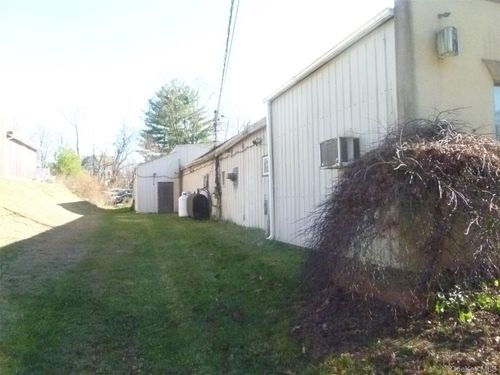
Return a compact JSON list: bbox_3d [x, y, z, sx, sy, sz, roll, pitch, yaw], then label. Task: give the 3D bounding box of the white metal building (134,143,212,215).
[{"bbox_3d":[-5.561,-0.528,28.608,4.798,4.381,5.000,-1,-1,-16],"label":"white metal building"}]

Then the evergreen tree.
[{"bbox_3d":[-8.476,-5.089,46.851,8.484,14.583,8.484,-1,-1,0],"label":"evergreen tree"}]

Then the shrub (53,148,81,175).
[{"bbox_3d":[-20.843,-2.687,45.964,3.185,3.500,3.185,-1,-1,0],"label":"shrub"}]

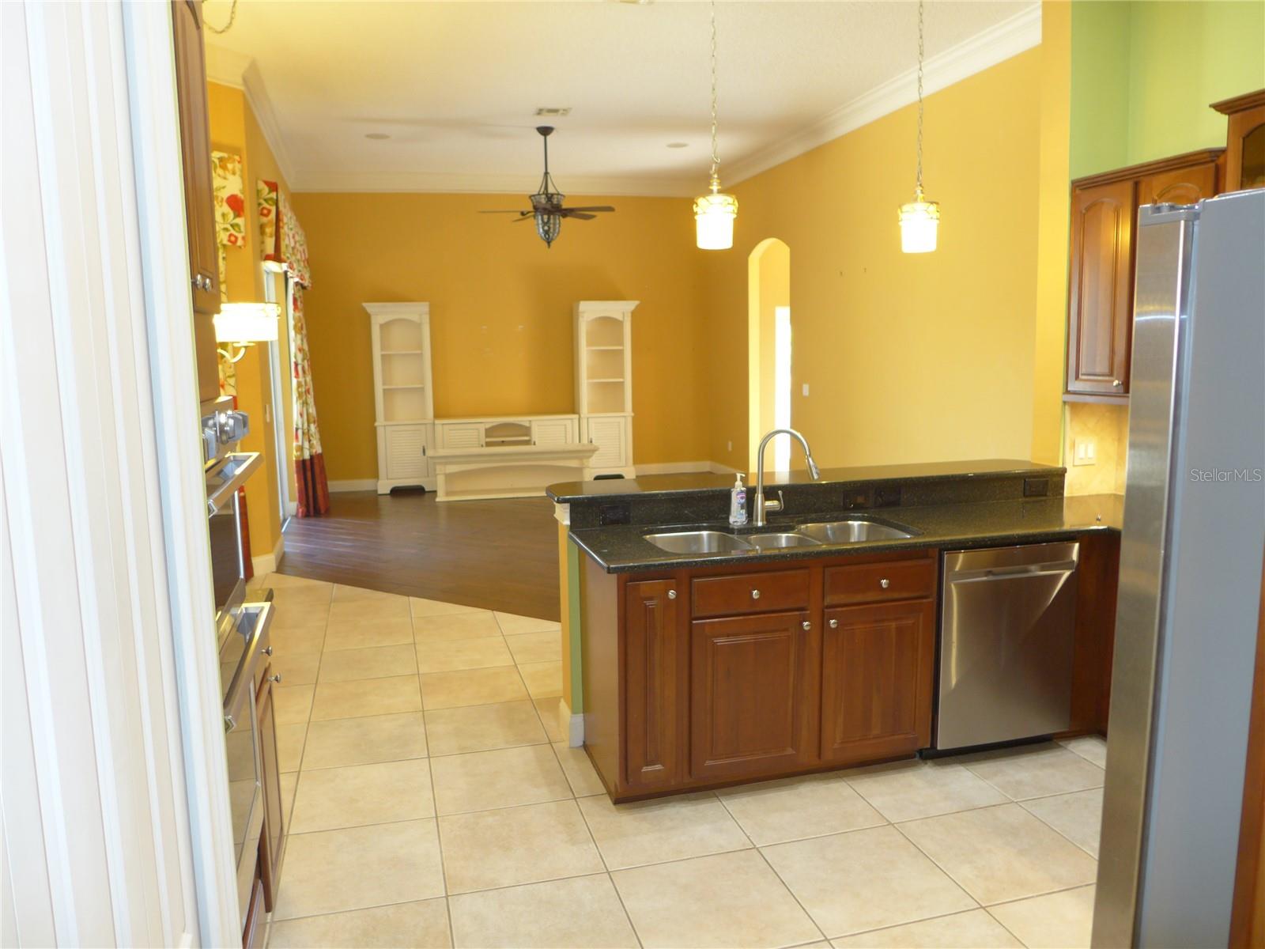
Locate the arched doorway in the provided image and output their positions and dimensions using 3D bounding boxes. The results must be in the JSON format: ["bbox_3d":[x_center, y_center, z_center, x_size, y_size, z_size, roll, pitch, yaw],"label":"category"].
[{"bbox_3d":[1.582,-1.201,9.818,0.166,2.766,1.130,-3,8,-16],"label":"arched doorway"}]

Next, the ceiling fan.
[{"bbox_3d":[-0.804,-2.725,8.351,1.308,1.106,1.268,-3,8,-16],"label":"ceiling fan"}]

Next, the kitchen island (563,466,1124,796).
[{"bbox_3d":[0.891,0.550,3.898,2.512,1.013,1.193,-3,8,-16],"label":"kitchen island"}]

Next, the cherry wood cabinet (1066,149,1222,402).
[{"bbox_3d":[2.351,-0.833,3.900,0.361,1.005,0.707,-3,8,-16],"label":"cherry wood cabinet"}]

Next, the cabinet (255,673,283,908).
[{"bbox_3d":[-1.307,0.905,2.556,0.500,0.640,0.410,-3,8,-16],"label":"cabinet"}]

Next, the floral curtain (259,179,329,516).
[{"bbox_3d":[-3.112,-0.960,8.143,0.263,2.938,2.629,-3,8,-16],"label":"floral curtain"}]

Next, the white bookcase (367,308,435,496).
[{"bbox_3d":[-2.694,-0.887,10.152,0.700,2.150,0.400,-3,8,-16],"label":"white bookcase"}]

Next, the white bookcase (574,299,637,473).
[{"bbox_3d":[-0.326,-1.055,10.960,0.700,2.150,0.400,-3,8,-16],"label":"white bookcase"}]

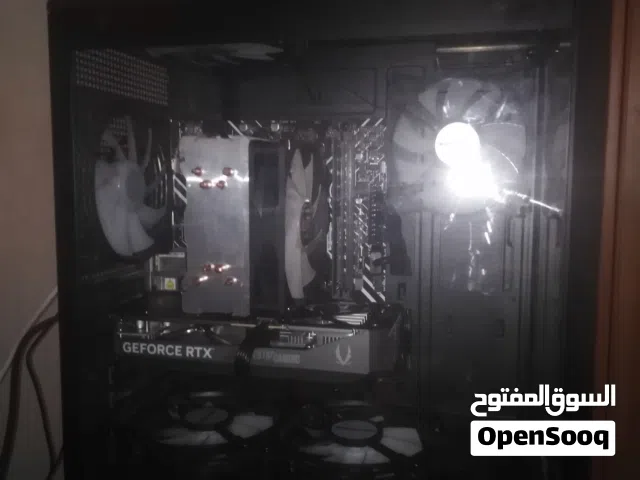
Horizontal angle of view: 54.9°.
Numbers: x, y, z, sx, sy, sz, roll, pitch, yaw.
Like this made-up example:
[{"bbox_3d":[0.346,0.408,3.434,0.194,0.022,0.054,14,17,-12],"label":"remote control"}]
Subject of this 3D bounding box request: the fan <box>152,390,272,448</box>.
[{"bbox_3d":[-0.096,0.160,0.527,0.120,0.025,0.120,1,6,12],"label":"fan"}]

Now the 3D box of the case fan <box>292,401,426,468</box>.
[{"bbox_3d":[0.028,0.164,0.499,0.120,0.025,0.120,1,6,12],"label":"case fan"}]

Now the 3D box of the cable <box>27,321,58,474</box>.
[{"bbox_3d":[-0.248,0.141,0.550,0.030,0.140,0.030,1,6,12],"label":"cable"}]

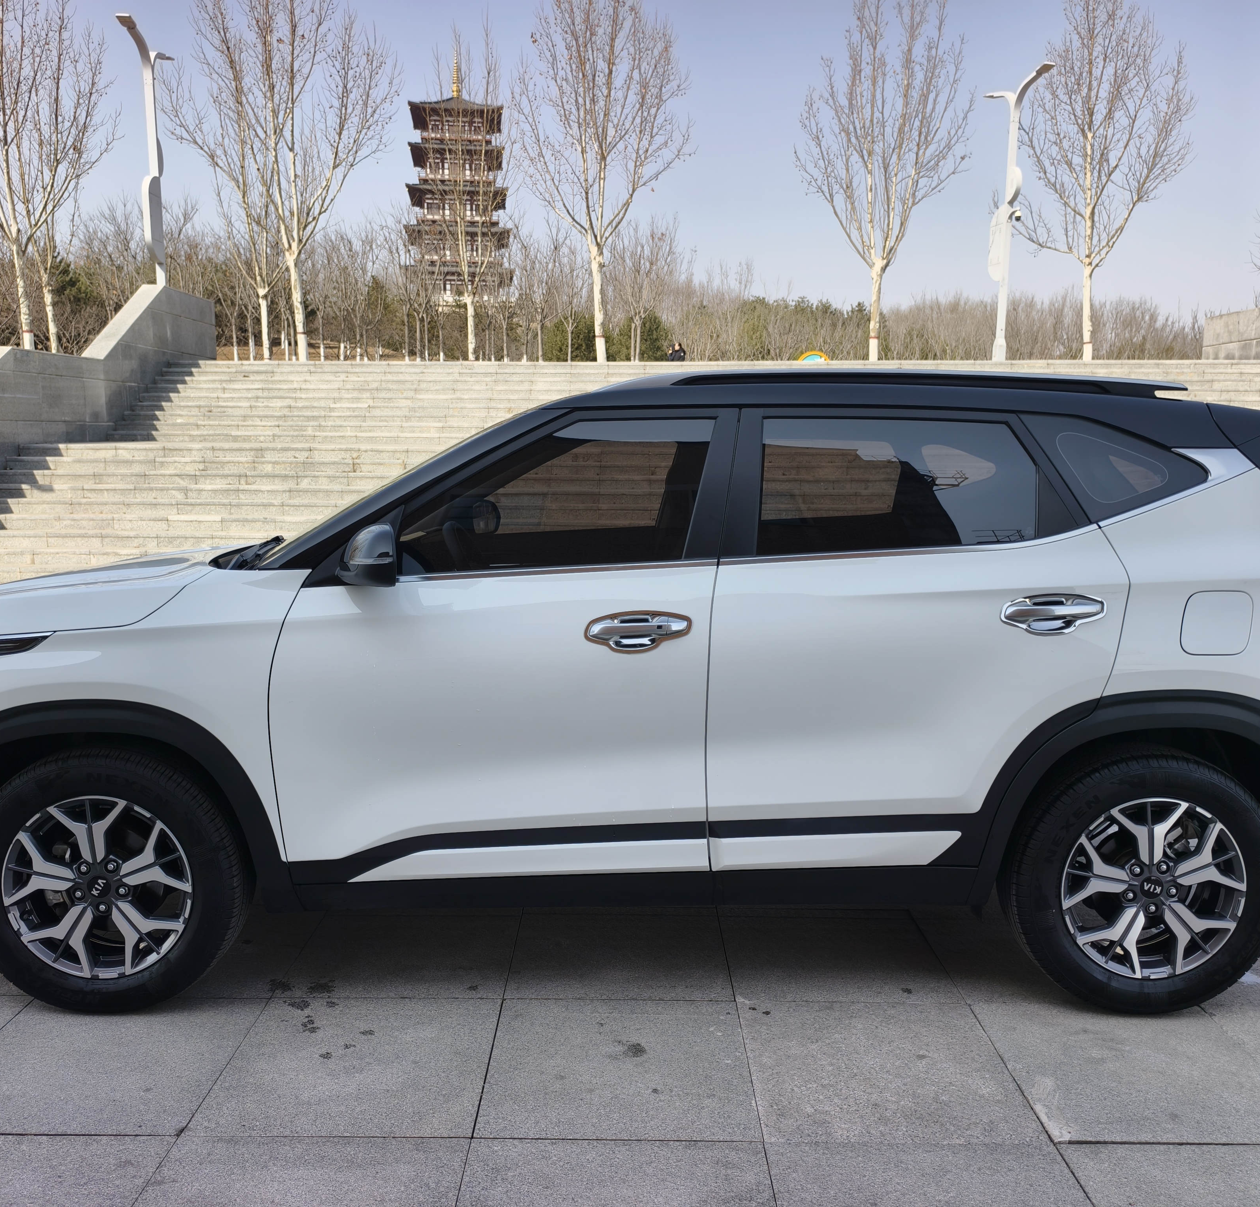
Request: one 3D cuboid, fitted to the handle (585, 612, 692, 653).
[{"bbox_3d":[0.021,0.069,2.581,0.257,0.102,0.060,0,8,-1],"label":"handle"}]

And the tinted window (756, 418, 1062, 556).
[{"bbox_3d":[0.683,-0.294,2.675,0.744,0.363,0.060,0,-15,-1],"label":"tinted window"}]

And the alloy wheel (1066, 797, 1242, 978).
[{"bbox_3d":[1.314,0.702,2.755,0.463,0.463,0.190,0,8,-1],"label":"alloy wheel"}]

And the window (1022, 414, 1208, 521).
[{"bbox_3d":[1.233,-0.341,2.687,0.461,0.291,0.060,0,-16,-1],"label":"window"}]

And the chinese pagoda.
[{"bbox_3d":[-23.927,-58.403,148.566,14.800,35.500,14.800,0,8,0],"label":"chinese pagoda"}]

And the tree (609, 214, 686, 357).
[{"bbox_3d":[0.507,-8.216,30.153,2.200,5.300,2.200,1,8,0],"label":"tree"}]

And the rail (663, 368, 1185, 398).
[{"bbox_3d":[0.781,-0.588,2.818,1.400,0.070,0.070,0,8,-1],"label":"rail"}]

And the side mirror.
[{"bbox_3d":[-0.620,-0.116,2.506,0.140,0.155,0.225,0,8,-1],"label":"side mirror"}]

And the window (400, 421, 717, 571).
[{"bbox_3d":[-0.176,-0.271,2.664,0.777,0.411,0.060,0,-13,-1],"label":"window"}]

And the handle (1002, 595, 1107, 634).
[{"bbox_3d":[1.034,0.027,2.601,0.260,0.100,0.060,0,8,-1],"label":"handle"}]

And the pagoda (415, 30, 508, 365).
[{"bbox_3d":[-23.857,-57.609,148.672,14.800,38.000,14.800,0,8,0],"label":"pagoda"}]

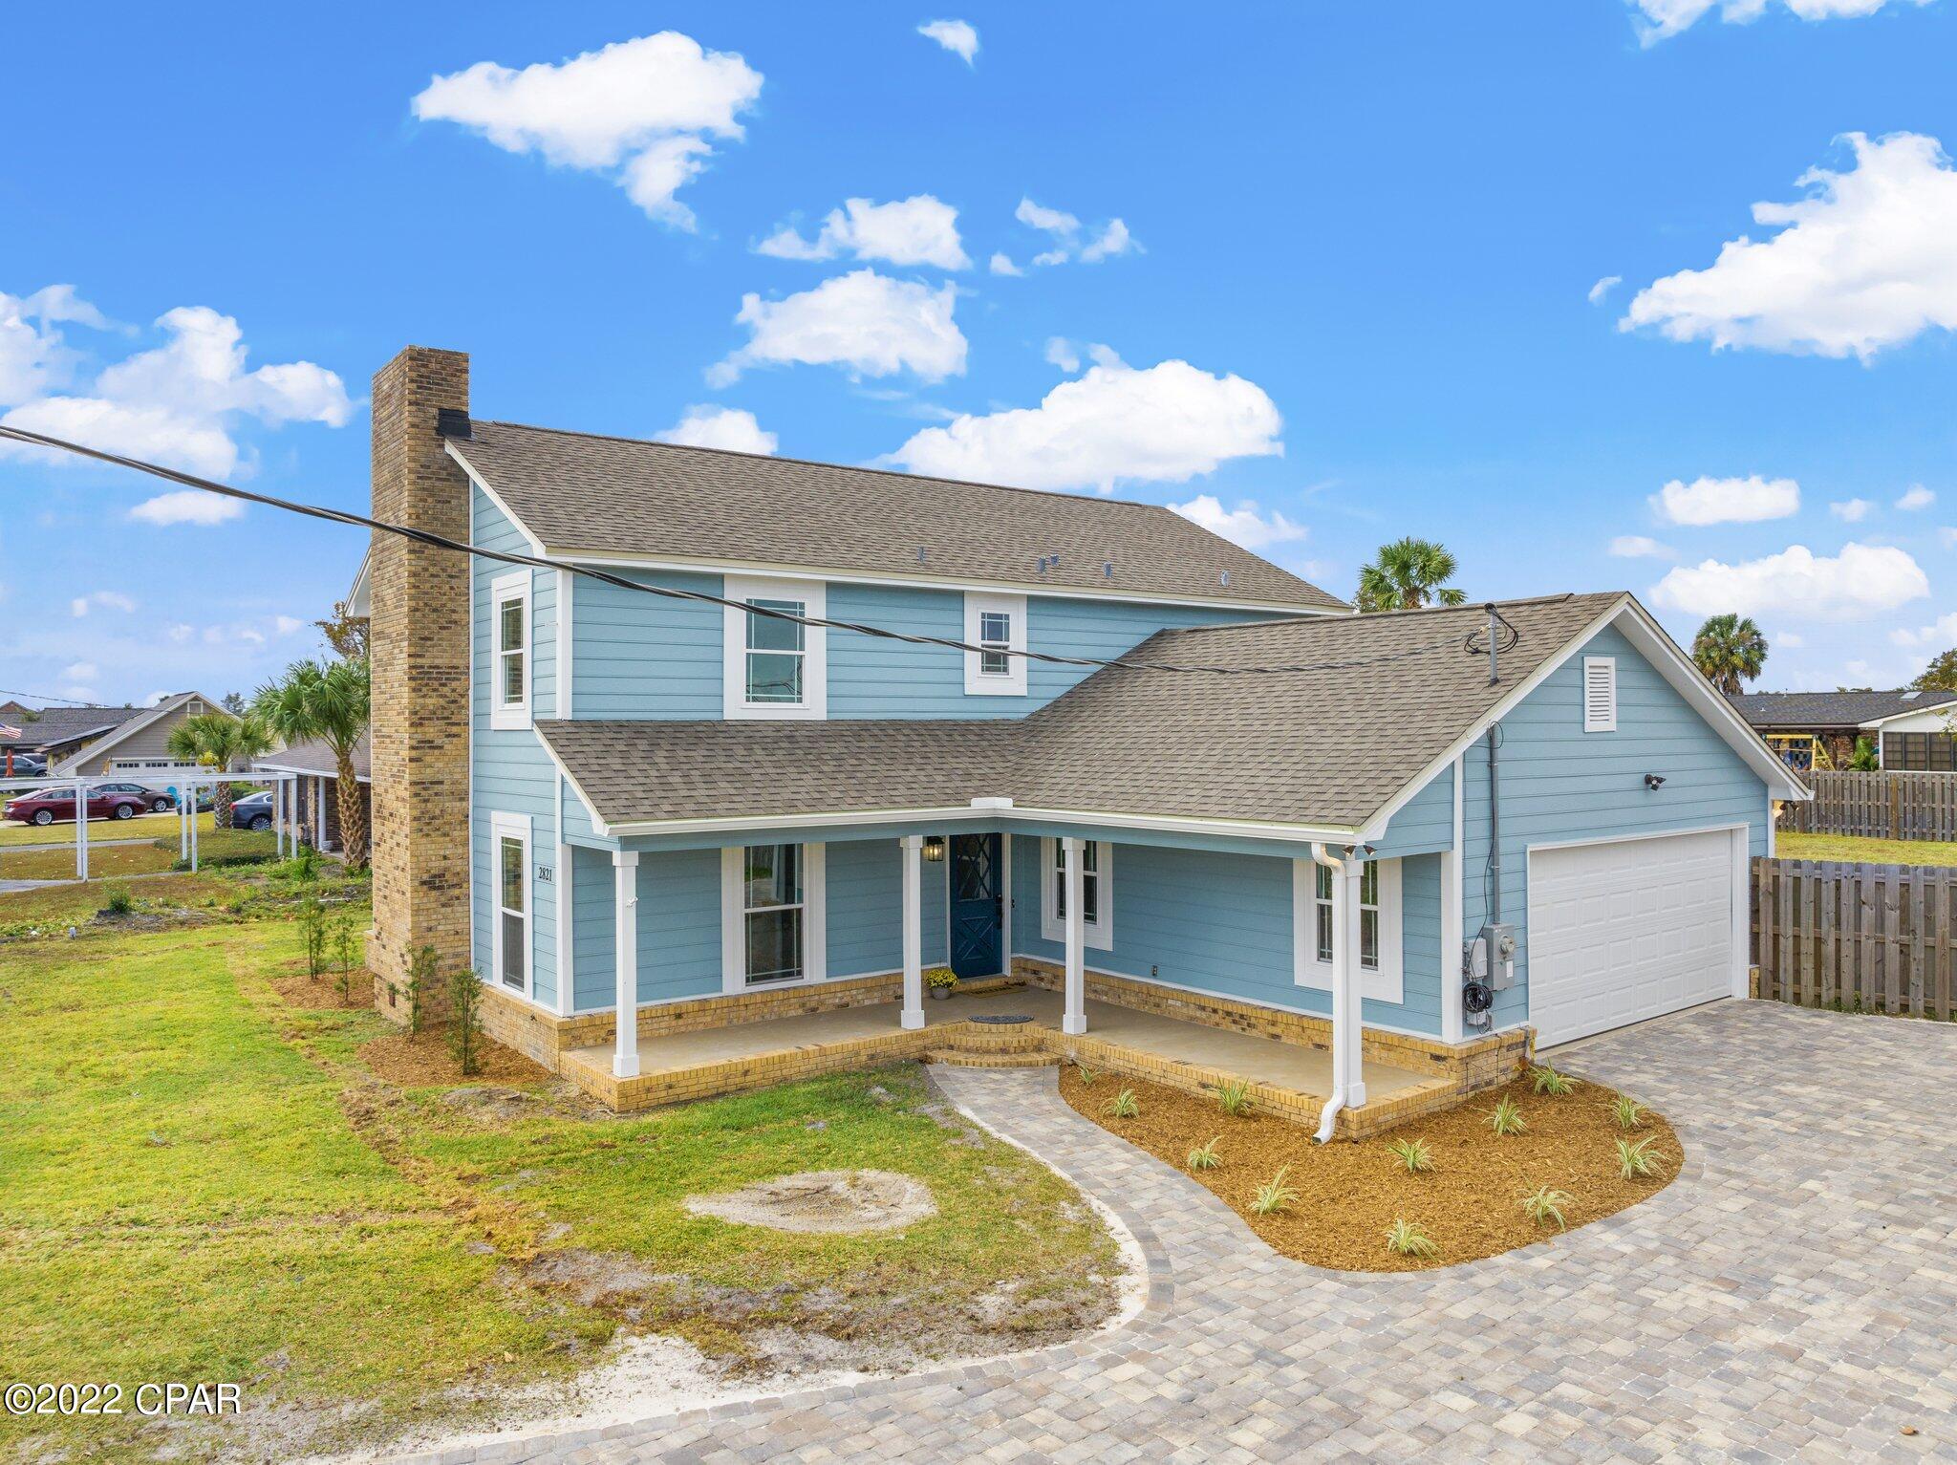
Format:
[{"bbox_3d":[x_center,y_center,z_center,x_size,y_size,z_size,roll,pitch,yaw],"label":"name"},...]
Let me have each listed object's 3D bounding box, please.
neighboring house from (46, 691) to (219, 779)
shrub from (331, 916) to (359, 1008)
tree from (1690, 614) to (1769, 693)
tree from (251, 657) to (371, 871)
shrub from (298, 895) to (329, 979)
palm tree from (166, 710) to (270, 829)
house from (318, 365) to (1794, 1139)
[{"bbox_3d":[-41.457,0.832,70.443,11.520,5.620,9.930,0,0,-38],"label":"neighboring house"},{"bbox_3d":[-8.266,2.979,17.694,0.330,1.150,0.330,0,0,-38],"label":"shrub"},{"bbox_3d":[36.334,-1.540,65.528,3.380,8.370,3.380,0,0,-38],"label":"tree"},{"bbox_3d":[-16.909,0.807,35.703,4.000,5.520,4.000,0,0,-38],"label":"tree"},{"bbox_3d":[-9.554,2.931,19.465,0.390,1.250,0.390,0,0,-38],"label":"shrub"},{"bbox_3d":[-28.406,1.388,50.719,3.440,4.430,3.440,0,0,-38],"label":"palm tree"},{"bbox_3d":[0.282,-0.547,18.186,13.880,8.100,14.660,0,0,-38],"label":"house"}]

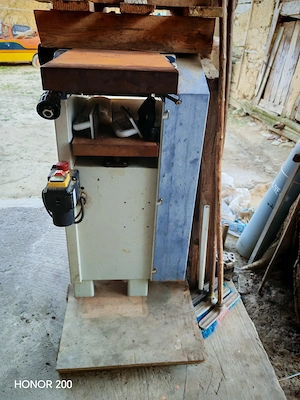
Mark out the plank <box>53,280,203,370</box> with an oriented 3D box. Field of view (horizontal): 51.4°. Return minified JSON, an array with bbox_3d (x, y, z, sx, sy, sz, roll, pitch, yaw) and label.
[{"bbox_3d":[-0.077,0.486,1.259,0.525,0.021,0.393,0,30,-6],"label":"plank"}]

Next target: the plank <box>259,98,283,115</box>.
[{"bbox_3d":[2.253,-1.751,5.819,0.040,0.125,0.702,-6,31,-15],"label":"plank"}]

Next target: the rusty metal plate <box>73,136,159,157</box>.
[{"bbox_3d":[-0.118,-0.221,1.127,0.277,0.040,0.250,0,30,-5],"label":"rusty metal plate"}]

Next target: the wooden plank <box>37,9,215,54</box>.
[{"bbox_3d":[-0.090,-0.671,1.260,0.702,0.127,0.035,0,30,-5],"label":"wooden plank"}]

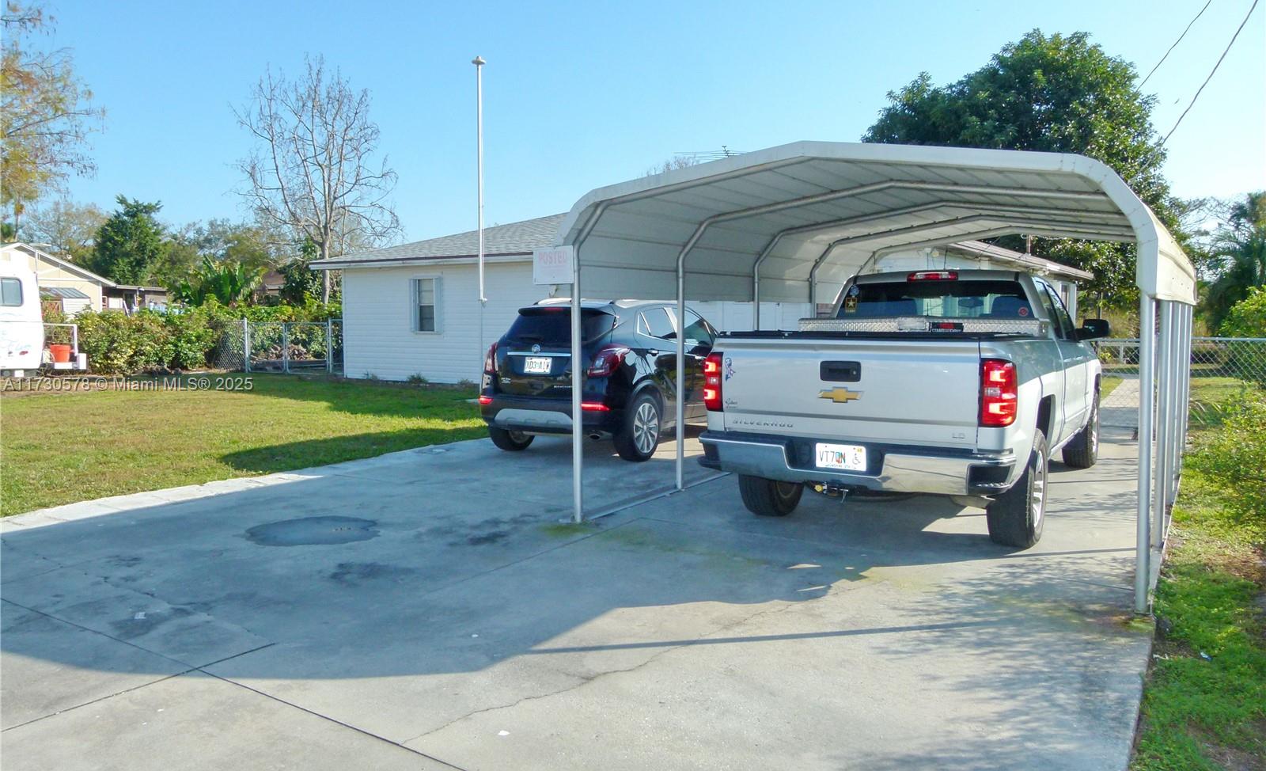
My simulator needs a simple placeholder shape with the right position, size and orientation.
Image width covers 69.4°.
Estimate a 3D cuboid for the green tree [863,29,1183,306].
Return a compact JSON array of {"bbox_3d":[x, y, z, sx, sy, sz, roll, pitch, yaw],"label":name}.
[{"bbox_3d":[12.945,-6.614,31.527,10.055,10.903,10.055,2,5,22],"label":"green tree"}]

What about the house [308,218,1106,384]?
[{"bbox_3d":[3.306,-2.661,23.417,13.203,4.450,17.384,3,6,33],"label":"house"}]

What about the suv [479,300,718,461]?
[{"bbox_3d":[-0.006,-0.172,10.774,1.780,1.660,4.280,3,6,29],"label":"suv"}]

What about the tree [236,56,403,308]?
[{"bbox_3d":[-9.817,-5.620,29.033,4.932,9.443,4.932,-2,5,-18],"label":"tree"}]

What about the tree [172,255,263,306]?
[{"bbox_3d":[-11.890,-2.195,26.359,2.354,3.083,2.354,-2,5,-24],"label":"tree"}]

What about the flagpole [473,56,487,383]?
[{"bbox_3d":[-2.516,-2.586,15.333,0.200,5.704,0.200,-1,5,-9],"label":"flagpole"}]

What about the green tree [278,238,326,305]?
[{"bbox_3d":[-11.149,-3.013,30.916,2.200,3.933,2.200,-2,5,-20],"label":"green tree"}]

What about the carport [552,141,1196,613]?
[{"bbox_3d":[2.731,-0.410,8.117,3.723,2.575,6.303,3,6,33],"label":"carport"}]

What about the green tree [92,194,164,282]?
[{"bbox_3d":[-23.906,-5.547,43.603,3.003,6.872,3.003,-3,6,-28],"label":"green tree"}]

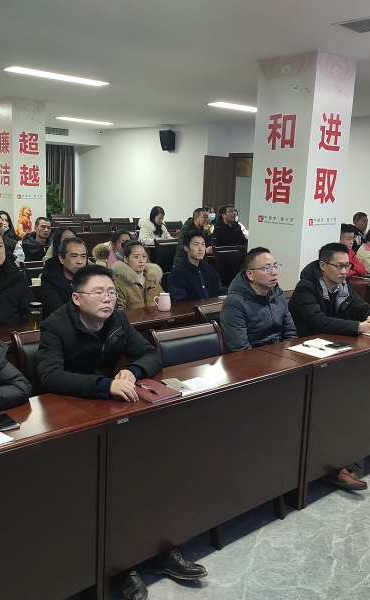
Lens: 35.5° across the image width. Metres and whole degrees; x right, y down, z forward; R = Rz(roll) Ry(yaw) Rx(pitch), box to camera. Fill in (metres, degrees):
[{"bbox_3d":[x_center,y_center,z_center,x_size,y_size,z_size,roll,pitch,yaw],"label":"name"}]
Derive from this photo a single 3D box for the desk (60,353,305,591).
[{"bbox_3d":[0.045,0.716,2.617,1.180,0.768,0.360,-7,15,-40],"label":"desk"}]

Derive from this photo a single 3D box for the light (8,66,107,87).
[{"bbox_3d":[-1.396,-2.486,6.444,1.200,0.060,0.300,-7,15,-40],"label":"light"}]

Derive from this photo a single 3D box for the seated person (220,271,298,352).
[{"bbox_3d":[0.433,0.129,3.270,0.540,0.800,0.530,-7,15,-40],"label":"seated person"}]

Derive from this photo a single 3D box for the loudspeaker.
[{"bbox_3d":[-0.330,-2.999,10.881,0.300,0.410,0.270,11,26,38],"label":"loudspeaker"}]

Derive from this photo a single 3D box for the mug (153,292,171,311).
[{"bbox_3d":[-0.153,0.010,3.782,0.110,0.108,0.083,2,12,-2],"label":"mug"}]

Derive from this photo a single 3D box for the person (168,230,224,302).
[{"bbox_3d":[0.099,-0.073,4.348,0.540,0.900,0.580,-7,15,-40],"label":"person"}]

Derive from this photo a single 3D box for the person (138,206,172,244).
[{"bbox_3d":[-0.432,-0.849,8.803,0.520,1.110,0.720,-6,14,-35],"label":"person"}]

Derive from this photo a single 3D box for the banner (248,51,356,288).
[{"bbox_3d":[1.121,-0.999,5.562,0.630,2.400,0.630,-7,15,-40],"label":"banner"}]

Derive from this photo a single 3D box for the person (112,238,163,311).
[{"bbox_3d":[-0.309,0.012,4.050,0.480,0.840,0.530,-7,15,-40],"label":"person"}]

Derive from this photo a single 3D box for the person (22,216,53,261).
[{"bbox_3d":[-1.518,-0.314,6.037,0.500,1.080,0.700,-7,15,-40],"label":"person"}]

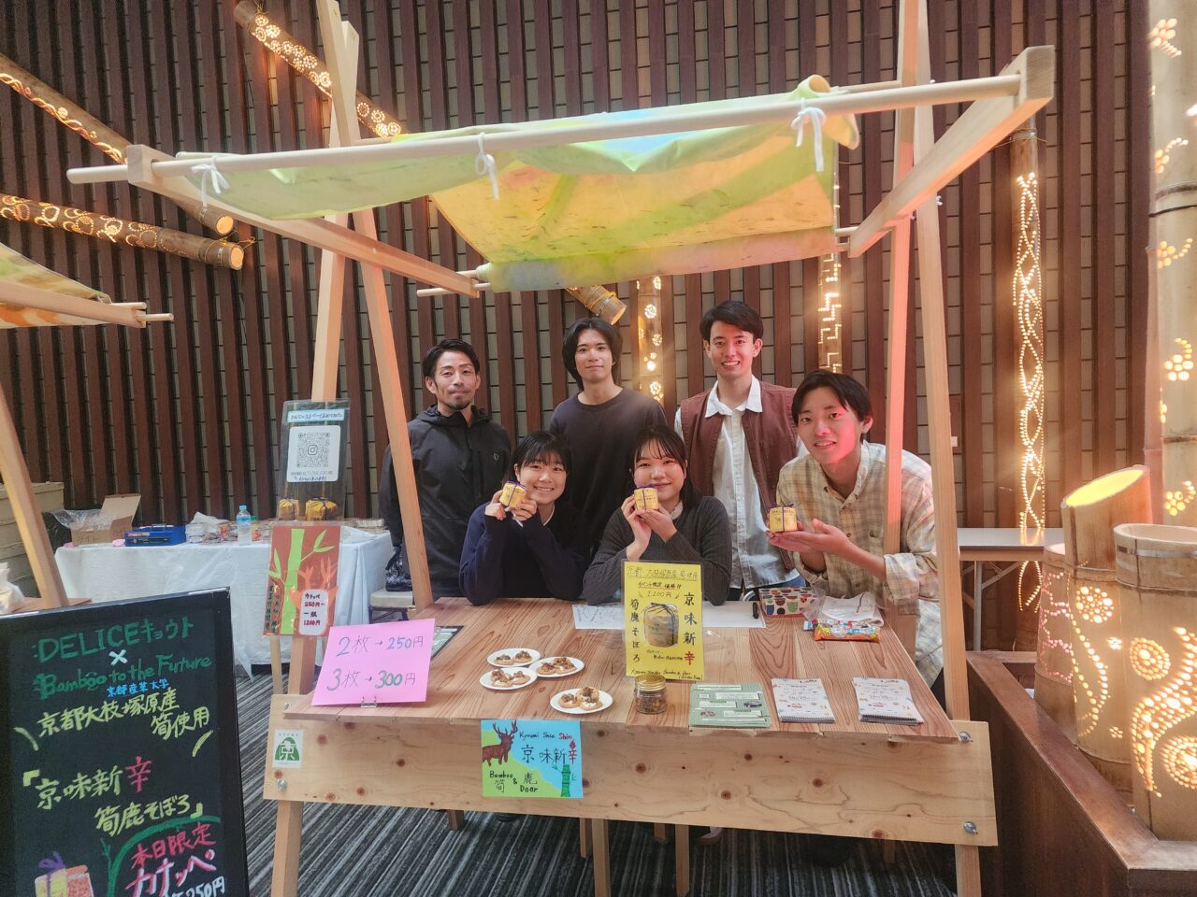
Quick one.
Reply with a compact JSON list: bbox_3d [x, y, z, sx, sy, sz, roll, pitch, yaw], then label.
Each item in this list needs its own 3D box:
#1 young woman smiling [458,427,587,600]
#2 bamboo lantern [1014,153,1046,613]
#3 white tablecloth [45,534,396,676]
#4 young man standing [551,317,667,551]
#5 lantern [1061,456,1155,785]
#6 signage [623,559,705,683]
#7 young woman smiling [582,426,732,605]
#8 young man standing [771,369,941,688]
[{"bbox_3d":[-0.227,0.615,2.520,0.480,1.320,0.720,-2,4,-2],"label":"young woman smiling"},{"bbox_3d":[2.180,-0.281,4.030,0.150,2.700,0.150,-2,4,10],"label":"bamboo lantern"},{"bbox_3d":[-2.110,0.844,4.530,1.820,0.670,0.480,-2,4,9],"label":"white tablecloth"},{"bbox_3d":[0.036,0.377,2.950,0.480,1.720,0.300,-2,4,5],"label":"young man standing"},{"bbox_3d":[1.032,0.360,1.600,0.165,0.630,0.165,-4,4,-30],"label":"lantern"},{"bbox_3d":[0.151,0.399,1.840,0.186,0.266,0.020,-2,-5,10],"label":"signage"},{"bbox_3d":[0.182,0.595,2.480,0.500,1.320,0.720,-2,4,5],"label":"young woman smiling"},{"bbox_3d":[0.730,0.514,2.220,0.520,1.470,0.600,-1,4,19],"label":"young man standing"}]

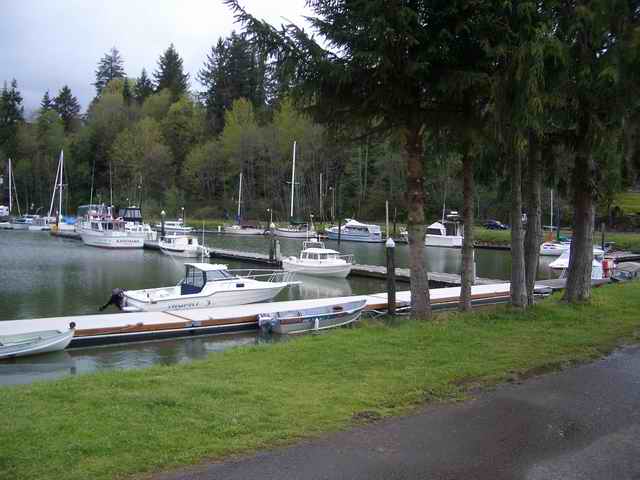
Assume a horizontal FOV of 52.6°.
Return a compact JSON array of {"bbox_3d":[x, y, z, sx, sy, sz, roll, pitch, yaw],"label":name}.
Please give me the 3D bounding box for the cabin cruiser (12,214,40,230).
[{"bbox_3d":[-64.300,-3.512,141.975,8.000,3.800,3.000,2,3,37],"label":"cabin cruiser"}]

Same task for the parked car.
[{"bbox_3d":[23.867,-2.068,87.009,1.760,1.480,4.350,-2,3,-29],"label":"parked car"}]

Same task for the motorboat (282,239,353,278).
[{"bbox_3d":[-0.050,1.166,41.783,2.300,2.450,6.200,-2,3,-38],"label":"motorboat"}]

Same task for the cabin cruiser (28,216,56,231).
[{"bbox_3d":[-48.461,-2.796,113.007,6.800,2.500,2.600,2,4,40],"label":"cabin cruiser"}]

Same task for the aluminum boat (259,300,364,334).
[{"bbox_3d":[-0.232,2.686,23.070,4.100,0.950,1.450,-2,3,-29],"label":"aluminum boat"}]

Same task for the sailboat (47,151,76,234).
[{"bbox_3d":[-40.649,-7.371,101.755,2.800,13.000,8.500,-3,4,-44],"label":"sailboat"}]

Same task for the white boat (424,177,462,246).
[{"bbox_3d":[14.000,-3.139,75.435,2.900,8.500,8.600,-2,3,-41],"label":"white boat"}]

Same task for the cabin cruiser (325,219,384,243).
[{"bbox_3d":[4.300,-1.346,91.522,3.100,3.600,9.500,-2,3,-44],"label":"cabin cruiser"}]

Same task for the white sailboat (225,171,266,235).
[{"bbox_3d":[-14.300,-6.831,122.823,9.200,12.000,2.900,2,3,41],"label":"white sailboat"}]

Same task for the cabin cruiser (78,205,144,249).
[{"bbox_3d":[-24.200,-1.441,75.504,3.800,5.300,11.500,-2,3,-35],"label":"cabin cruiser"}]

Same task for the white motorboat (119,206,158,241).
[{"bbox_3d":[-22.893,-1.887,79.008,3.100,4.200,9.000,-2,4,-36],"label":"white motorboat"}]

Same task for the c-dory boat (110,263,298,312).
[{"bbox_3d":[-4.285,1.932,26.149,8.000,2.200,2.500,-1,3,-31],"label":"c-dory boat"}]

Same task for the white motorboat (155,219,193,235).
[{"bbox_3d":[-30.000,-2.844,132.995,8.400,3.000,2.900,1,3,32],"label":"white motorboat"}]

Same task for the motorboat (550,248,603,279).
[{"bbox_3d":[15.289,1.365,38.422,2.100,2.000,5.200,3,4,44],"label":"motorboat"}]

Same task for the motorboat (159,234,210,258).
[{"bbox_3d":[-12.500,0.517,60.071,2.350,2.250,6.000,-2,3,-41],"label":"motorboat"}]

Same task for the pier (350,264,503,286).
[{"bbox_3d":[5.735,2.188,36.562,2.100,0.550,11.000,-2,4,-38],"label":"pier"}]

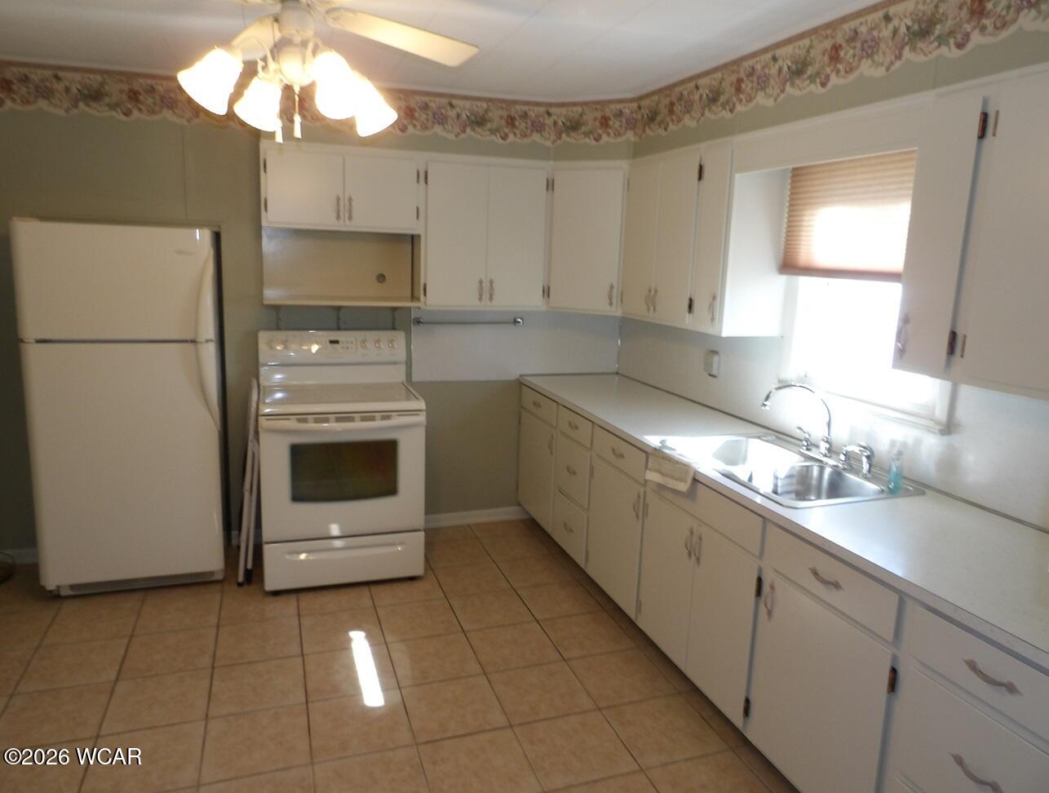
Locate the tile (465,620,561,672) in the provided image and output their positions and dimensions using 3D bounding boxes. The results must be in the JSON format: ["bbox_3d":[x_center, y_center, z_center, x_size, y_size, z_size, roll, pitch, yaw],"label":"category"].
[{"bbox_3d":[-0.051,1.067,2.985,0.332,0.012,0.332,-2,11,-19],"label":"tile"}]

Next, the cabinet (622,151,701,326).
[{"bbox_3d":[0.777,-0.752,3.366,0.307,0.769,0.676,-2,11,-19],"label":"cabinet"}]

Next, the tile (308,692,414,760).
[{"bbox_3d":[-0.572,1.140,2.437,0.330,0.010,0.330,-2,11,-19],"label":"tile"}]

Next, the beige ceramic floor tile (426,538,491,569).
[{"bbox_3d":[-0.371,0.863,3.838,0.323,0.010,0.323,-2,11,-19],"label":"beige ceramic floor tile"}]

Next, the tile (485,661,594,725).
[{"bbox_3d":[0.061,1.109,2.629,0.328,0.010,0.321,-2,11,-19],"label":"tile"}]

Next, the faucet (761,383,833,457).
[{"bbox_3d":[0.999,0.081,2.537,0.275,0.268,0.055,1,11,-6],"label":"faucet"}]

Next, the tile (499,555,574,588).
[{"bbox_3d":[0.053,0.918,3.642,0.328,0.010,0.321,-2,11,-19],"label":"tile"}]

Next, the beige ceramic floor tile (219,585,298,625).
[{"bbox_3d":[-1.227,0.974,3.276,0.332,0.012,0.332,-2,11,-19],"label":"beige ceramic floor tile"}]

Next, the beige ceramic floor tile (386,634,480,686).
[{"bbox_3d":[-0.359,1.057,2.821,0.328,0.010,0.321,-2,11,-19],"label":"beige ceramic floor tile"}]

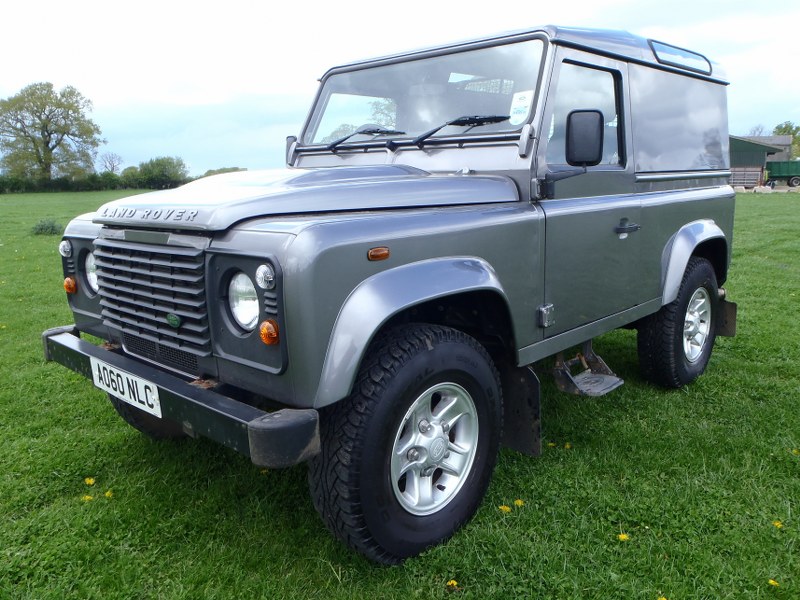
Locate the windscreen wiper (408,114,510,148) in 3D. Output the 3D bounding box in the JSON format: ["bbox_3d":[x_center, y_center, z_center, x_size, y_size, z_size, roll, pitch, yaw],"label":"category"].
[{"bbox_3d":[0.246,-0.703,2.704,0.490,0.125,0.050,9,-14,43],"label":"windscreen wiper"}]

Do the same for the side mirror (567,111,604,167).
[{"bbox_3d":[0.712,-0.620,2.484,0.150,0.218,0.060,1,11,14],"label":"side mirror"}]

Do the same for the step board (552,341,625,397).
[{"bbox_3d":[0.848,0.301,2.884,0.200,0.185,0.270,9,15,43],"label":"step board"}]

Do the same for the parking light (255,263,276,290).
[{"bbox_3d":[-0.358,-0.062,1.730,0.072,0.072,0.042,9,15,43],"label":"parking light"}]

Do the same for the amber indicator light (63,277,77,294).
[{"bbox_3d":[-1.381,-0.068,2.718,0.073,0.073,0.045,9,14,43],"label":"amber indicator light"}]

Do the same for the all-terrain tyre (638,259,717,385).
[{"bbox_3d":[1.691,0.134,3.884,0.240,0.785,0.785,9,15,43],"label":"all-terrain tyre"}]

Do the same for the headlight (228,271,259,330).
[{"bbox_3d":[-0.428,0.002,1.859,0.178,0.178,0.090,9,14,43],"label":"headlight"}]

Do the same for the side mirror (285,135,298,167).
[{"bbox_3d":[-0.606,-0.832,3.727,0.060,0.218,0.150,-7,12,-27],"label":"side mirror"}]

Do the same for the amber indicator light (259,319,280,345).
[{"bbox_3d":[-0.352,0.087,1.752,0.073,0.073,0.045,9,14,43],"label":"amber indicator light"}]

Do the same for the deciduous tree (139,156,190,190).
[{"bbox_3d":[-28.695,-15.409,78.512,5.800,4.200,5.200,-5,11,-19],"label":"deciduous tree"}]

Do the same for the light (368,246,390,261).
[{"bbox_3d":[-0.059,-0.133,1.863,0.025,0.037,0.078,9,15,43],"label":"light"}]

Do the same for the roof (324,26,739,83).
[{"bbox_3d":[0.784,-1.355,3.777,1.480,0.210,2.080,9,15,43],"label":"roof"}]

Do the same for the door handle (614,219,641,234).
[{"bbox_3d":[1.041,-0.337,2.970,0.060,0.080,0.170,9,14,43],"label":"door handle"}]

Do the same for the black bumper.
[{"bbox_3d":[-0.876,0.278,2.268,1.720,0.120,0.190,9,14,43],"label":"black bumper"}]

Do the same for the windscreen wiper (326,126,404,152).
[{"bbox_3d":[-0.157,-0.786,3.149,0.515,0.105,0.050,9,-7,43],"label":"windscreen wiper"}]

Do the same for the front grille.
[{"bbox_3d":[-0.855,0.005,2.247,0.810,0.390,0.080,9,14,43],"label":"front grille"}]

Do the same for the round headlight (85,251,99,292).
[{"bbox_3d":[-1.226,-0.124,2.644,0.178,0.178,0.080,9,15,43],"label":"round headlight"}]

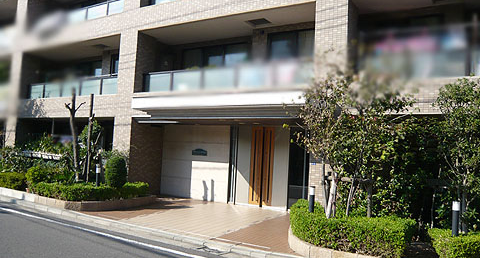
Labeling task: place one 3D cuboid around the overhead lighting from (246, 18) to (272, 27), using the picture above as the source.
[{"bbox_3d":[0.570,-3.050,11.078,0.640,0.080,0.500,1,-4,31],"label":"overhead lighting"}]

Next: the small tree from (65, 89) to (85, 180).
[{"bbox_3d":[-4.798,0.222,11.229,0.500,2.850,0.450,4,-4,-23],"label":"small tree"}]

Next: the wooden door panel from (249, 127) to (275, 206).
[{"bbox_3d":[0.661,1.103,11.495,0.740,2.270,0.080,1,-4,31],"label":"wooden door panel"}]

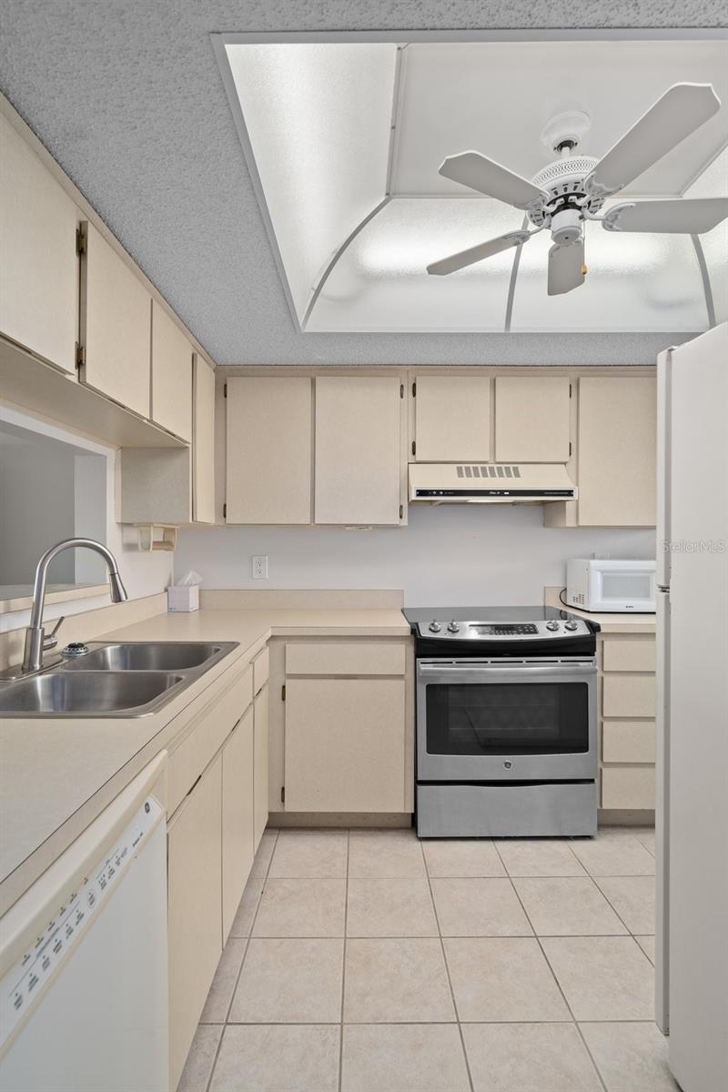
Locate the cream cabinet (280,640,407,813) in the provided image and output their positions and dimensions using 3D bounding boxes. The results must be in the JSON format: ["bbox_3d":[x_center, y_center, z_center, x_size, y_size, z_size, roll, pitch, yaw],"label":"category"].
[{"bbox_3d":[-0.073,0.762,2.500,0.560,0.760,0.600,0,0,0],"label":"cream cabinet"}]

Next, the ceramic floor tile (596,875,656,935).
[{"bbox_3d":[1.009,1.253,1.797,0.302,0.010,0.294,0,0,0],"label":"ceramic floor tile"}]

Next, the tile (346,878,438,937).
[{"bbox_3d":[0.095,1.263,1.804,0.303,0.010,0.295,0,0,0],"label":"tile"}]

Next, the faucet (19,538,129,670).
[{"bbox_3d":[-0.805,0.160,1.455,0.255,0.362,0.085,0,0,-14],"label":"faucet"}]

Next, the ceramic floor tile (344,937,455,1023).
[{"bbox_3d":[0.097,1.263,1.507,0.303,0.010,0.295,0,0,0],"label":"ceramic floor tile"}]

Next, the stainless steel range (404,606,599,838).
[{"bbox_3d":[0.600,0.797,2.460,0.785,0.920,0.670,0,0,0],"label":"stainless steel range"}]

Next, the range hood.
[{"bbox_3d":[0.600,-0.300,2.580,0.760,0.185,0.440,0,0,0],"label":"range hood"}]

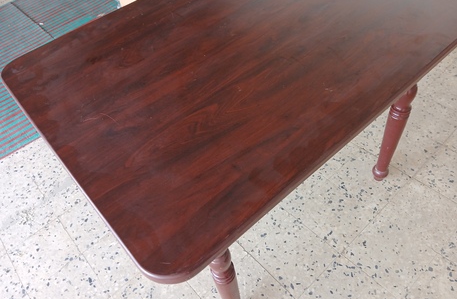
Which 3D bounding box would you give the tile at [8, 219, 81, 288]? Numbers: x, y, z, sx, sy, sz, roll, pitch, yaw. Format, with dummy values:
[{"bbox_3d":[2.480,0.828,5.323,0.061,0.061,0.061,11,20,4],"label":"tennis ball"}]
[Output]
[{"bbox_3d":[-0.795,0.457,1.492,0.250,0.020,0.250,-37,54,-22],"label":"tile"}]

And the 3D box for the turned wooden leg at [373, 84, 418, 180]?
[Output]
[{"bbox_3d":[0.628,-0.110,1.255,0.070,0.720,0.070,-37,54,-22],"label":"turned wooden leg"}]

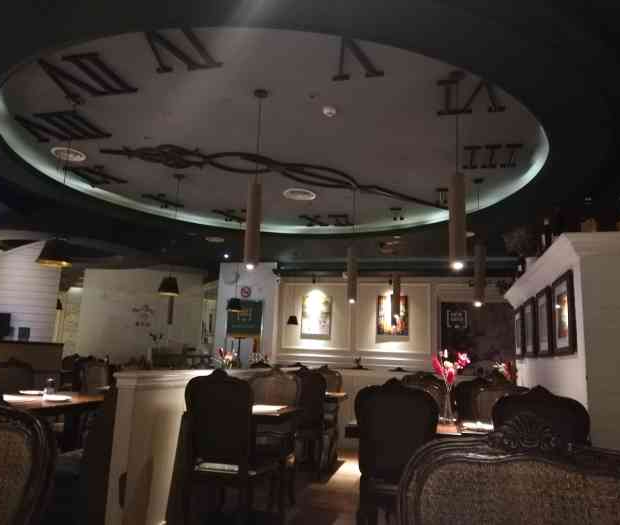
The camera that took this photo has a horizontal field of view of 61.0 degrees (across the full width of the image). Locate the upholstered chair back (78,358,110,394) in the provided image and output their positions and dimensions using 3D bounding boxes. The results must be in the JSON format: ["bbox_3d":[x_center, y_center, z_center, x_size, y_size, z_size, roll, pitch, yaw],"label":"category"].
[{"bbox_3d":[-2.835,1.578,6.850,0.470,0.620,0.140,2,-11,2],"label":"upholstered chair back"}]

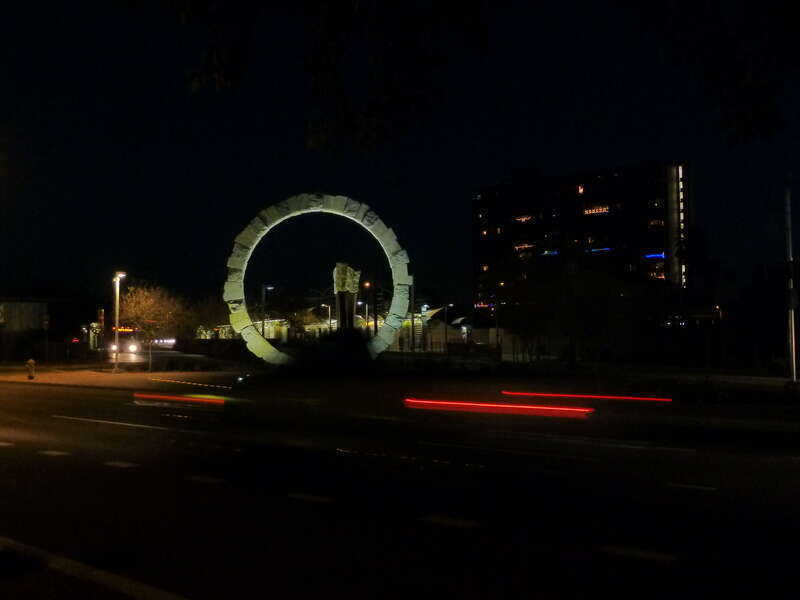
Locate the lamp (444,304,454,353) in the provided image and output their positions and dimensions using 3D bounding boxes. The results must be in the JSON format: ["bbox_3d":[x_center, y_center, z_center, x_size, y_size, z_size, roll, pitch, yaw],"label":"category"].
[{"bbox_3d":[7.040,3.980,115.000,1.400,7.200,0.400,0,-3,0],"label":"lamp"}]

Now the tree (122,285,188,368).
[{"bbox_3d":[-13.200,1.480,43.500,3.700,4.650,3.600,0,-3,0],"label":"tree"}]

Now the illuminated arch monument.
[{"bbox_3d":[-3.980,-0.870,39.000,9.100,8.400,0.850,0,-3,-6],"label":"illuminated arch monument"}]

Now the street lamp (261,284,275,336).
[{"bbox_3d":[-13.100,2.130,80.000,1.400,7.100,0.400,0,-3,0],"label":"street lamp"}]

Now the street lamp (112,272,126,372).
[{"bbox_3d":[-14.560,1.090,42.000,0.730,5.250,0.350,0,-3,0],"label":"street lamp"}]

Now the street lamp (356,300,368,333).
[{"bbox_3d":[-5.240,3.910,113.000,1.400,7.200,0.400,0,-3,0],"label":"street lamp"}]

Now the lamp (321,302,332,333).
[{"bbox_3d":[-10.540,4.090,116.000,1.400,7.200,0.400,0,-3,0],"label":"lamp"}]

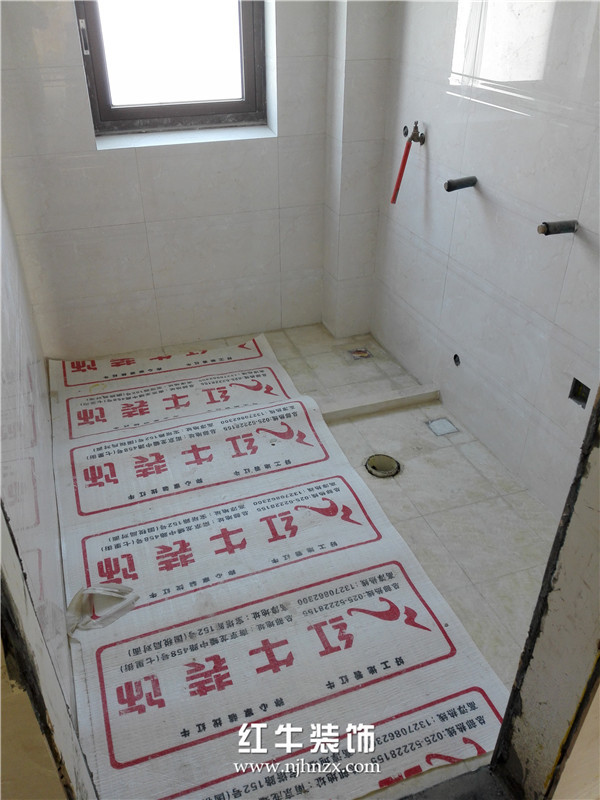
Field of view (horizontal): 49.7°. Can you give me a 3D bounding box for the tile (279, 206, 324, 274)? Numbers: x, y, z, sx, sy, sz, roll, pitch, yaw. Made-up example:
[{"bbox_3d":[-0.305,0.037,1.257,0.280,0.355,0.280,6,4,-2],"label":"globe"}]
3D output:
[{"bbox_3d":[0.010,-0.757,3.022,0.216,0.300,0.012,-11,34,-16],"label":"tile"}]

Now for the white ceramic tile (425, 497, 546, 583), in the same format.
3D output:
[{"bbox_3d":[0.583,0.428,1.999,0.296,0.012,0.299,-11,34,-16],"label":"white ceramic tile"}]

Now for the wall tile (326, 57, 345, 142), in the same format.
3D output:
[{"bbox_3d":[0.148,-1.230,2.648,0.012,0.300,0.197,-11,34,-16],"label":"wall tile"}]

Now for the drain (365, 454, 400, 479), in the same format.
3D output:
[{"bbox_3d":[0.292,0.245,2.299,0.125,0.028,0.125,0,33,0],"label":"drain"}]

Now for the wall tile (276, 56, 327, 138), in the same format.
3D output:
[{"bbox_3d":[0.010,-1.265,2.707,0.215,0.301,0.010,-11,34,-17],"label":"wall tile"}]

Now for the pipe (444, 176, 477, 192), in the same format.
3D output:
[{"bbox_3d":[0.535,-0.719,2.150,0.113,0.033,0.033,-15,35,-14],"label":"pipe"}]

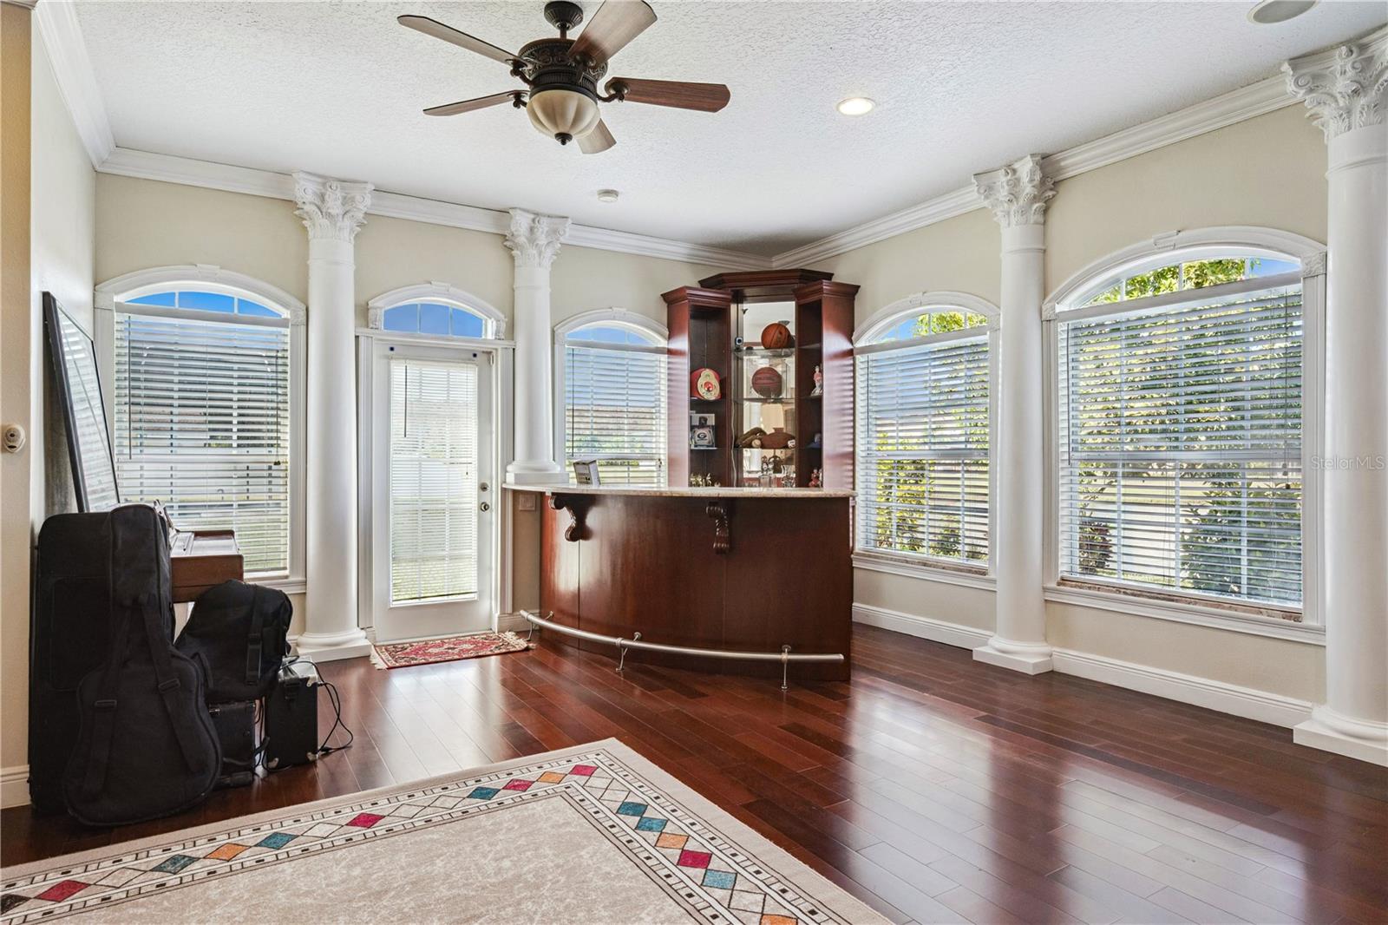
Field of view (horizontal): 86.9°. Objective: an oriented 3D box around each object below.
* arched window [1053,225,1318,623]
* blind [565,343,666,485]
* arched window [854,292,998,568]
[{"bbox_3d":[2.502,-0.225,3.865,0.130,1.960,1.338,0,0,-34],"label":"arched window"},{"bbox_3d":[-0.610,-0.095,5.847,0.895,1.560,0.060,0,0,-30],"label":"blind"},{"bbox_3d":[1.607,-0.223,5.190,0.130,1.955,1.315,0,0,-34],"label":"arched window"}]

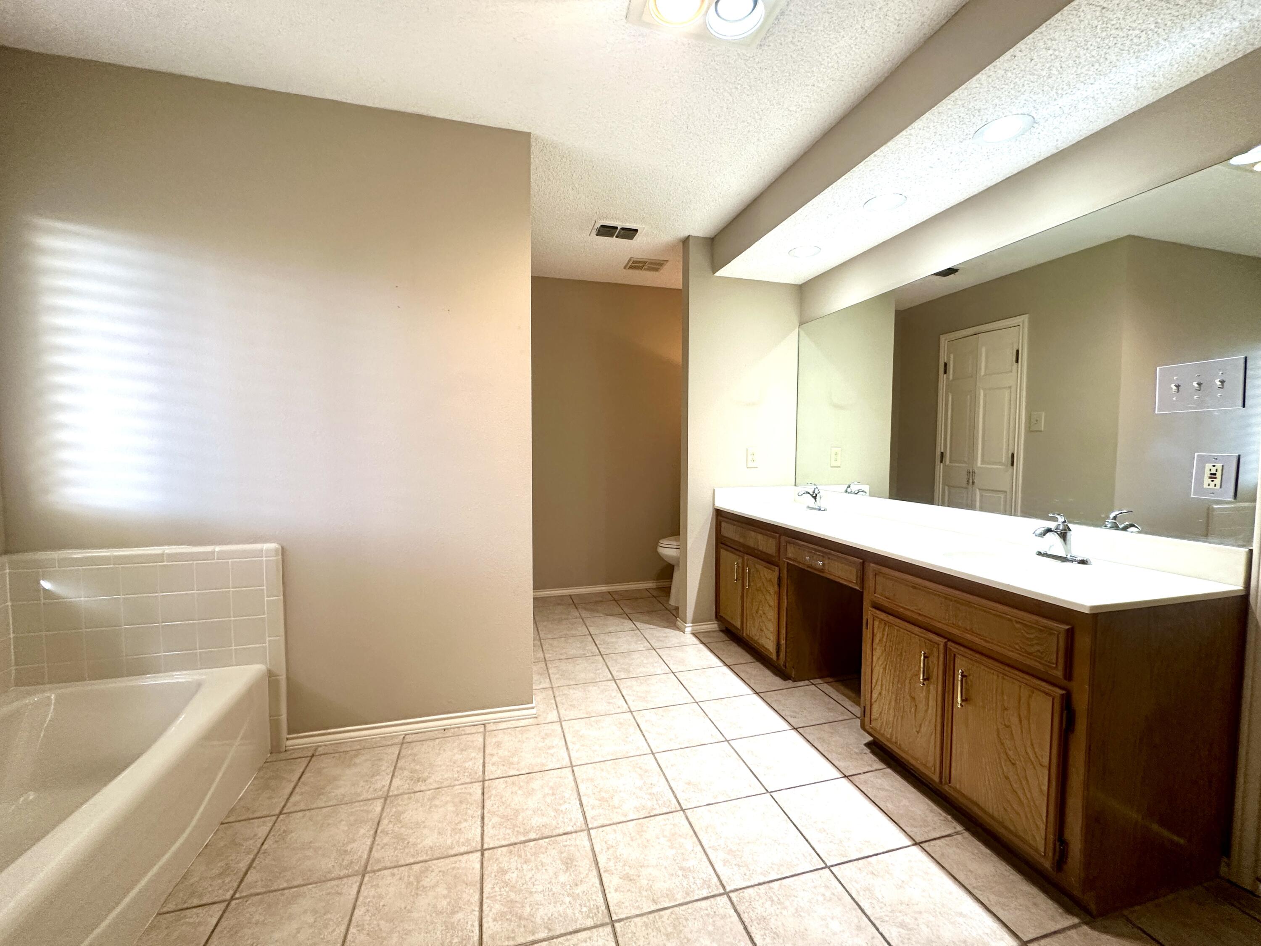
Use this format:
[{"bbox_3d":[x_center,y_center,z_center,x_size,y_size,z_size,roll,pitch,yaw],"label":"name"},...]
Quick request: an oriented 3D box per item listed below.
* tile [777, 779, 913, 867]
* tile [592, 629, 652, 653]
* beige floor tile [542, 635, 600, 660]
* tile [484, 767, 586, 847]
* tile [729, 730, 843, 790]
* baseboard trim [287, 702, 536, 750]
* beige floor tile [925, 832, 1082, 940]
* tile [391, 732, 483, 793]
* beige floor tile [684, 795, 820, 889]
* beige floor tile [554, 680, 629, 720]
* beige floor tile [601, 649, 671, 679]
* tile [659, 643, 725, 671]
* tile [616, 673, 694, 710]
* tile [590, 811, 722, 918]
[{"bbox_3d":[0.663,1.099,1.626,0.305,0.010,0.305,-1,3,-15],"label":"tile"},{"bbox_3d":[-0.053,1.016,3.054,0.304,0.010,0.307,-1,3,-15],"label":"tile"},{"bbox_3d":[-0.354,1.020,2.971,0.304,0.010,0.307,-1,3,-15],"label":"beige floor tile"},{"bbox_3d":[-0.324,1.105,1.695,0.306,0.010,0.306,-1,4,-15],"label":"tile"},{"bbox_3d":[0.580,1.081,1.929,0.305,0.010,0.305,-1,3,-15],"label":"tile"},{"bbox_3d":[-0.867,1.034,2.090,0.954,0.056,0.015,-1,3,-15],"label":"baseboard trim"},{"bbox_3d":[1.013,1.111,1.393,0.226,0.010,0.307,-1,3,-15],"label":"beige floor tile"},{"bbox_3d":[-0.711,1.089,1.915,0.306,0.010,0.306,-1,4,-15],"label":"tile"},{"bbox_3d":[0.362,1.103,1.543,0.305,0.010,0.305,-1,3,-15],"label":"beige floor tile"},{"bbox_3d":[-0.189,1.053,2.369,0.305,0.010,0.305,-1,3,-15],"label":"beige floor tile"},{"bbox_3d":[0.030,1.033,2.751,0.304,0.010,0.307,-1,3,-15],"label":"beige floor tile"},{"bbox_3d":[0.330,1.027,2.837,0.305,0.010,0.305,-1,3,-15],"label":"tile"},{"bbox_3d":[0.116,1.060,2.469,0.306,0.010,0.306,-1,4,-15],"label":"tile"},{"bbox_3d":[0.064,1.120,1.476,0.306,0.010,0.306,-1,4,-15],"label":"tile"}]

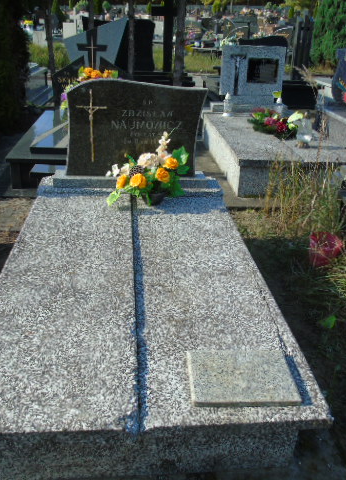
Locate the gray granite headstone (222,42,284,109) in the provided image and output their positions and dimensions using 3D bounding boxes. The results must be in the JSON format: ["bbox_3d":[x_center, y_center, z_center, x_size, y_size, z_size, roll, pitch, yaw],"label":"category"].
[{"bbox_3d":[0.955,-2.001,5.658,0.790,0.685,0.180,-1,27,-5],"label":"gray granite headstone"}]

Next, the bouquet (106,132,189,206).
[{"bbox_3d":[-0.142,-0.405,2.629,0.475,0.385,0.300,-1,27,-5],"label":"bouquet"}]

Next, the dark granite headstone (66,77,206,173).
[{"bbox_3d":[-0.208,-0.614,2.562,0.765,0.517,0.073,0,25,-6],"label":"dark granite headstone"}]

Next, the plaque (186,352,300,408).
[{"bbox_3d":[0.208,0.423,1.416,0.305,0.020,0.215,0,27,-3],"label":"plaque"}]

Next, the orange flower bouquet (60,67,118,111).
[{"bbox_3d":[-0.855,-1.558,4.843,0.640,0.490,0.400,-1,27,-5],"label":"orange flower bouquet"}]

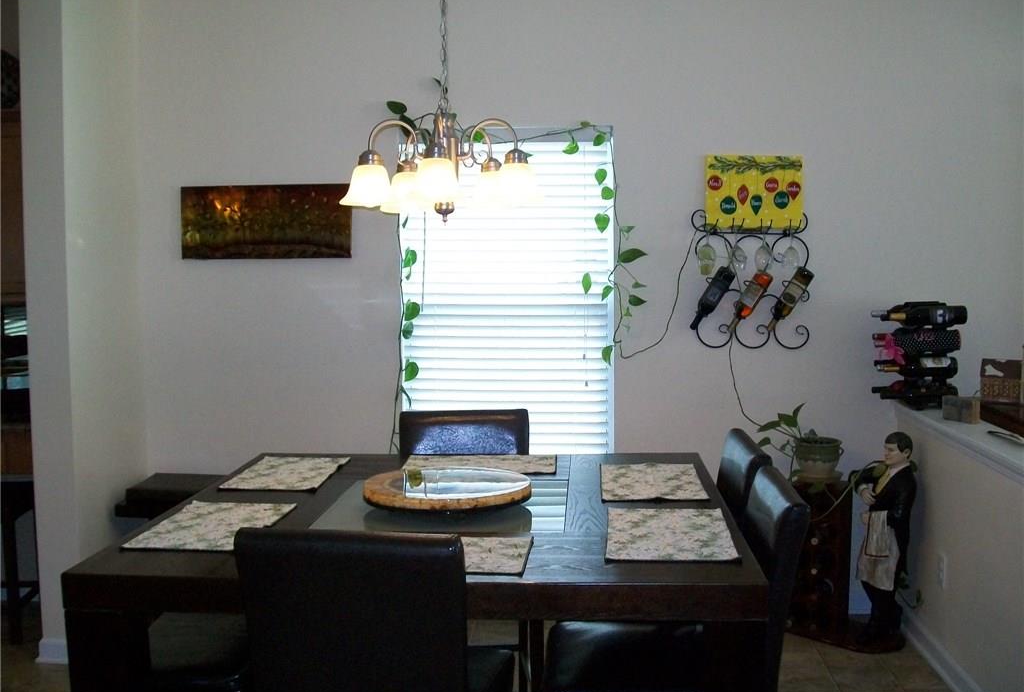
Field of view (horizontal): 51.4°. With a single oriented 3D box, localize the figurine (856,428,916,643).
[{"bbox_3d":[1.472,0.753,4.229,0.210,0.840,0.235,-3,5,-33],"label":"figurine"}]

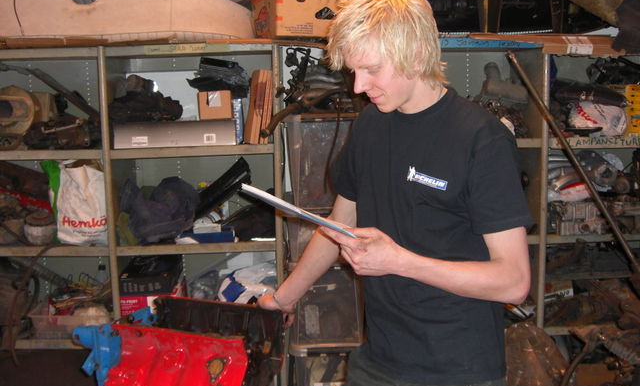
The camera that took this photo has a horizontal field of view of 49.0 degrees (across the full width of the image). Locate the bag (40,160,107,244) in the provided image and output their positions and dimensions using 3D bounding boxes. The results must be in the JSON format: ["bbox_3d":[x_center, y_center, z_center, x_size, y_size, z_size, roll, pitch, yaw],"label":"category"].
[{"bbox_3d":[-1.099,0.052,3.191,0.280,0.370,0.170,1,8,12],"label":"bag"}]

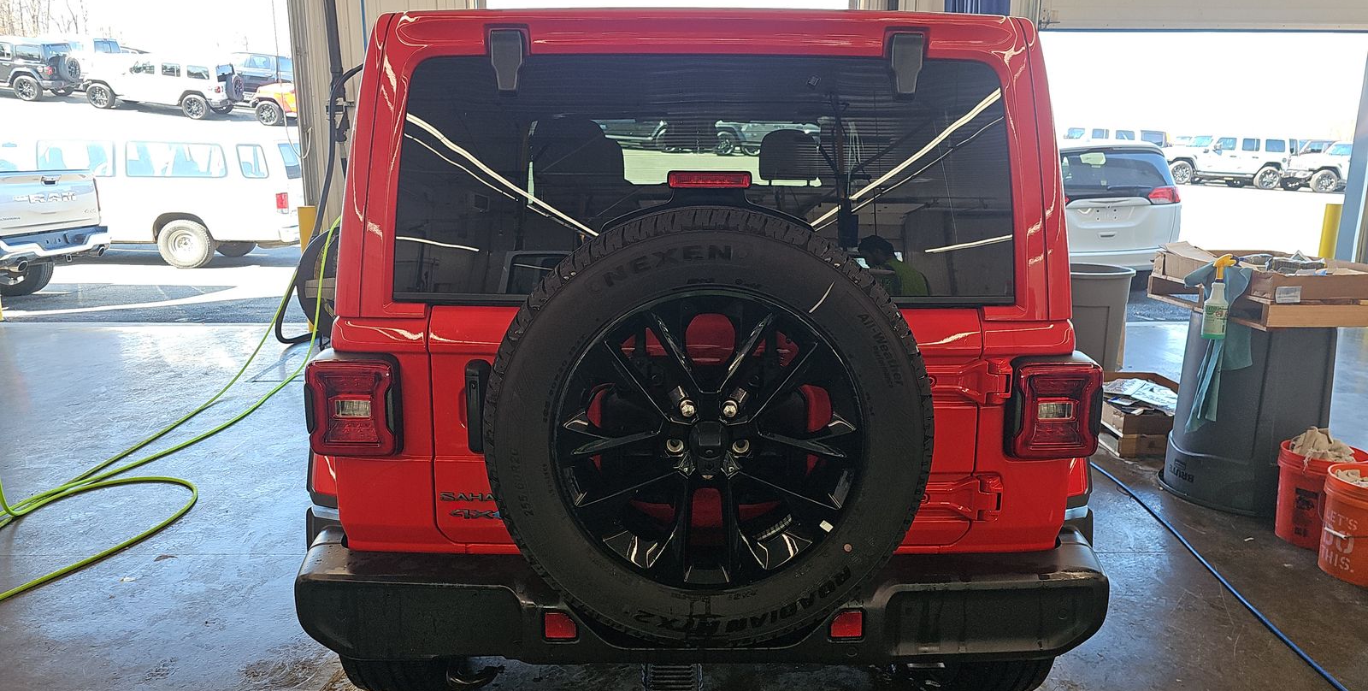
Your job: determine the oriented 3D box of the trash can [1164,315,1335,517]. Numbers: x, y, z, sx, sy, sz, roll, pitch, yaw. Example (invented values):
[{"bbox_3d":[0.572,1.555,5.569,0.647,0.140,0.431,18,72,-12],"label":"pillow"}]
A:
[{"bbox_3d":[2.508,0.263,4.024,0.630,0.810,0.630,0,12,0],"label":"trash can"}]

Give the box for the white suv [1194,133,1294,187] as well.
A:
[{"bbox_3d":[19.235,-6.659,32.580,4.780,1.850,1.880,3,12,1],"label":"white suv"}]

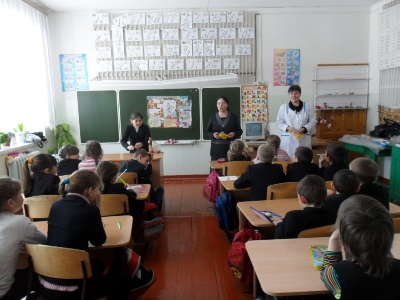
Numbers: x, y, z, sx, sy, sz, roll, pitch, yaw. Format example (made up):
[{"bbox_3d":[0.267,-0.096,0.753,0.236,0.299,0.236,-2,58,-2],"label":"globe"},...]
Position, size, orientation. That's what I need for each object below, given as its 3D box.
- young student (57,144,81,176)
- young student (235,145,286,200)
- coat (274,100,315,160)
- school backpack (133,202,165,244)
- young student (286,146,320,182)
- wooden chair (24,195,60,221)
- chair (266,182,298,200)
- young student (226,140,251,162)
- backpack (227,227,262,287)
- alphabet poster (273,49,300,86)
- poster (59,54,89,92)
[{"bbox_3d":[-1.465,0.438,3.631,0.370,1.020,0.560,0,8,10],"label":"young student"},{"bbox_3d":[0.621,0.480,3.111,0.480,1.100,0.620,-2,9,-2],"label":"young student"},{"bbox_3d":[1.488,-0.268,4.963,0.640,1.000,0.360,0,8,8],"label":"coat"},{"bbox_3d":[-0.477,0.657,2.850,0.270,0.350,0.190,-9,12,-41],"label":"school backpack"},{"bbox_3d":[1.010,0.474,3.174,0.420,1.070,0.620,-2,9,-2],"label":"young student"},{"bbox_3d":[-1.254,0.744,2.819,0.390,0.770,0.440,-1,9,1],"label":"wooden chair"},{"bbox_3d":[0.781,0.633,2.949,0.380,0.710,0.420,-2,8,-2],"label":"chair"},{"bbox_3d":[0.471,0.379,3.798,0.380,1.010,0.600,-1,8,1],"label":"young student"},{"bbox_3d":[0.297,0.682,2.046,0.190,0.380,0.270,-4,8,-14],"label":"backpack"},{"bbox_3d":[1.596,-1.508,5.742,0.485,0.685,0.010,-2,8,-2],"label":"alphabet poster"},{"bbox_3d":[-2.270,-1.393,5.634,0.490,0.665,0.020,-2,9,-2],"label":"poster"}]

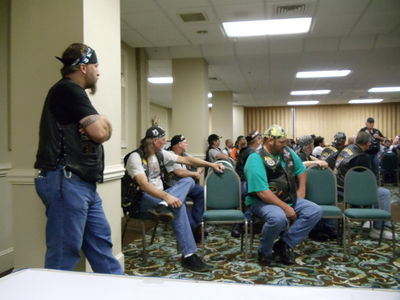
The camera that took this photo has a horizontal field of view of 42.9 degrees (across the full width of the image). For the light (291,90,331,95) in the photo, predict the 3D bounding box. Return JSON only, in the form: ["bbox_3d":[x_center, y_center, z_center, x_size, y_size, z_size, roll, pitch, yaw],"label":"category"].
[{"bbox_3d":[3.304,-1.719,15.200,1.220,0.080,0.610,-1,0,8],"label":"light"}]

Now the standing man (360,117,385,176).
[{"bbox_3d":[3.664,0.168,10.800,0.560,1.770,0.380,-1,0,6],"label":"standing man"}]

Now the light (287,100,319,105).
[{"bbox_3d":[3.768,-1.727,18.600,1.220,0.080,0.610,-1,0,8],"label":"light"}]

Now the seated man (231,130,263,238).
[{"bbox_3d":[0.743,0.423,6.350,0.800,1.300,0.580,-1,0,-26],"label":"seated man"}]

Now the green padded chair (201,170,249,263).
[{"bbox_3d":[0.245,0.625,5.200,0.450,0.900,0.560,-1,0,3],"label":"green padded chair"}]

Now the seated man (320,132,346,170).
[{"bbox_3d":[2.125,0.400,7.800,0.580,1.320,0.800,-1,0,38],"label":"seated man"}]

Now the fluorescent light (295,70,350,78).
[{"bbox_3d":[2.763,-1.704,11.400,1.220,0.080,0.610,-1,0,8],"label":"fluorescent light"}]

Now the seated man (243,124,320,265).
[{"bbox_3d":[0.818,0.405,4.980,0.620,1.320,0.750,-1,0,-25],"label":"seated man"}]

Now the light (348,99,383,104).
[{"bbox_3d":[5.950,-1.764,18.300,1.220,0.080,0.610,-1,0,8],"label":"light"}]

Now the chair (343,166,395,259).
[{"bbox_3d":[1.736,0.602,5.270,0.460,0.900,0.560,-1,0,14],"label":"chair"}]

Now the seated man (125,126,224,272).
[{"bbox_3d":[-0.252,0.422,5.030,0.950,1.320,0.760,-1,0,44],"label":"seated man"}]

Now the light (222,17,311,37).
[{"bbox_3d":[0.907,-1.658,6.880,1.220,0.080,0.610,-1,0,8],"label":"light"}]

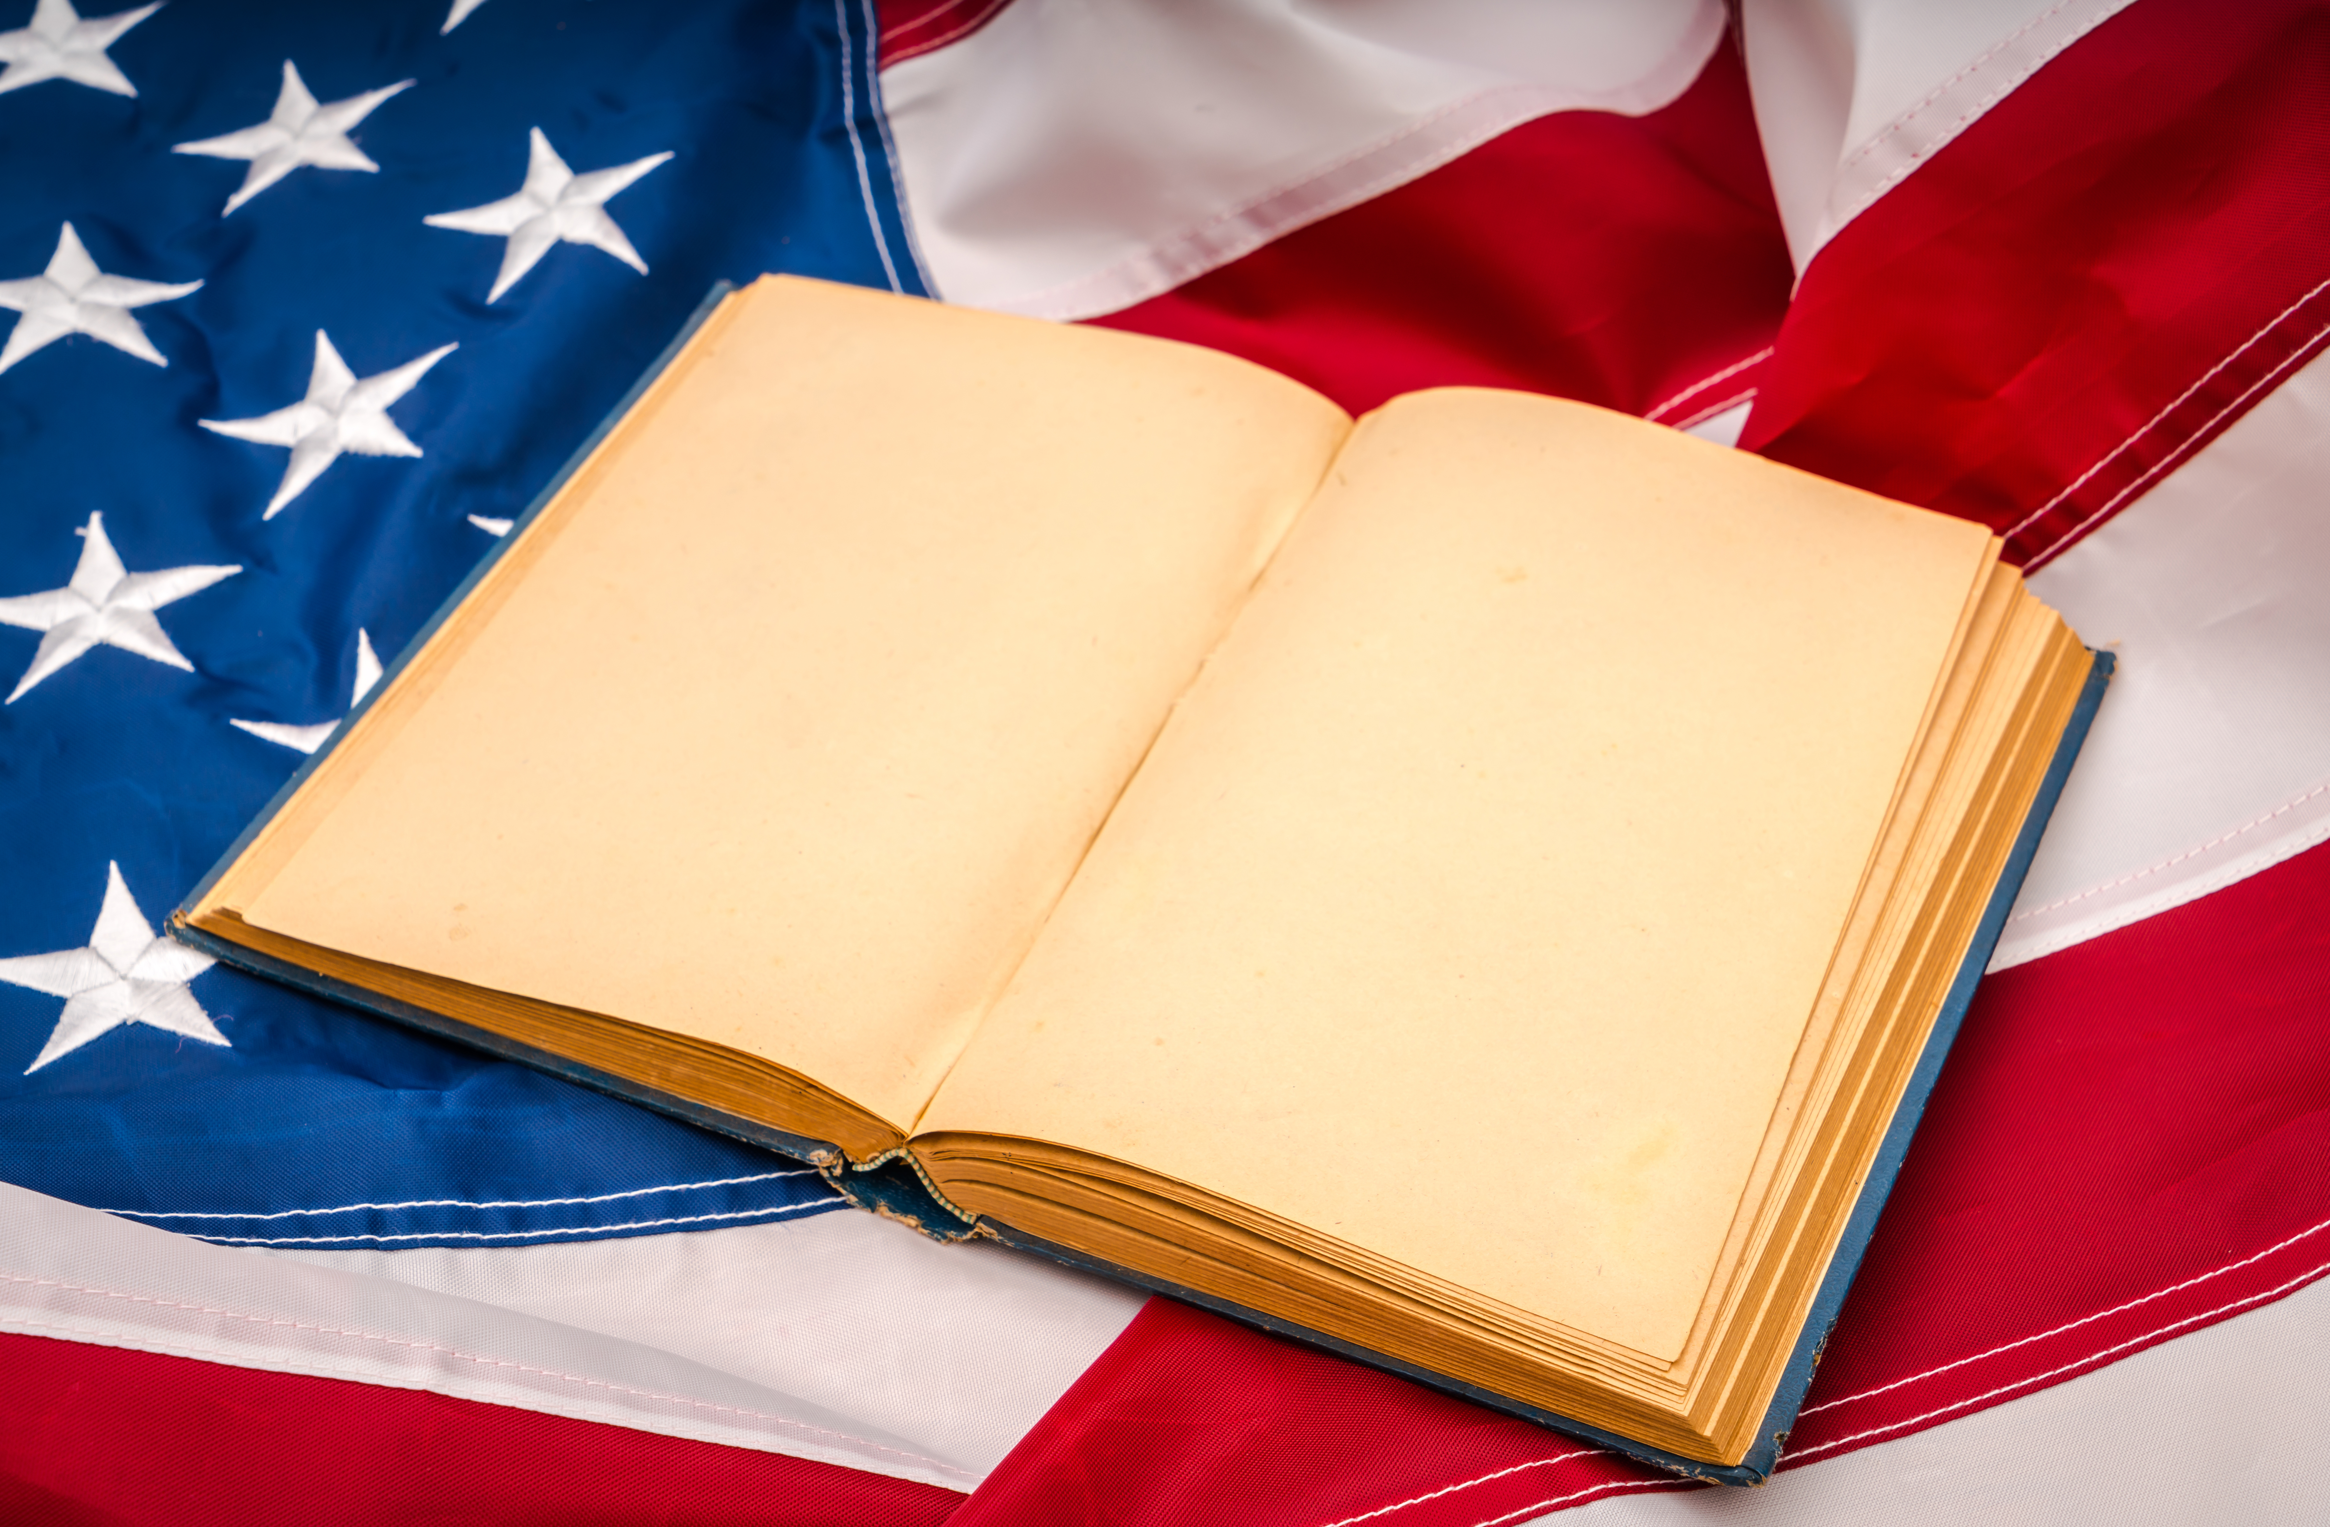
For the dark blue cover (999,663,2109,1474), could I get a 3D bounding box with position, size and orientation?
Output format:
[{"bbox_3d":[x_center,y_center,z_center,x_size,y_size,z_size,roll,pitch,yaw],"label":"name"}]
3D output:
[{"bbox_3d":[0.071,0.028,0.651,0.130,0.005,0.192,16,49,20],"label":"dark blue cover"}]

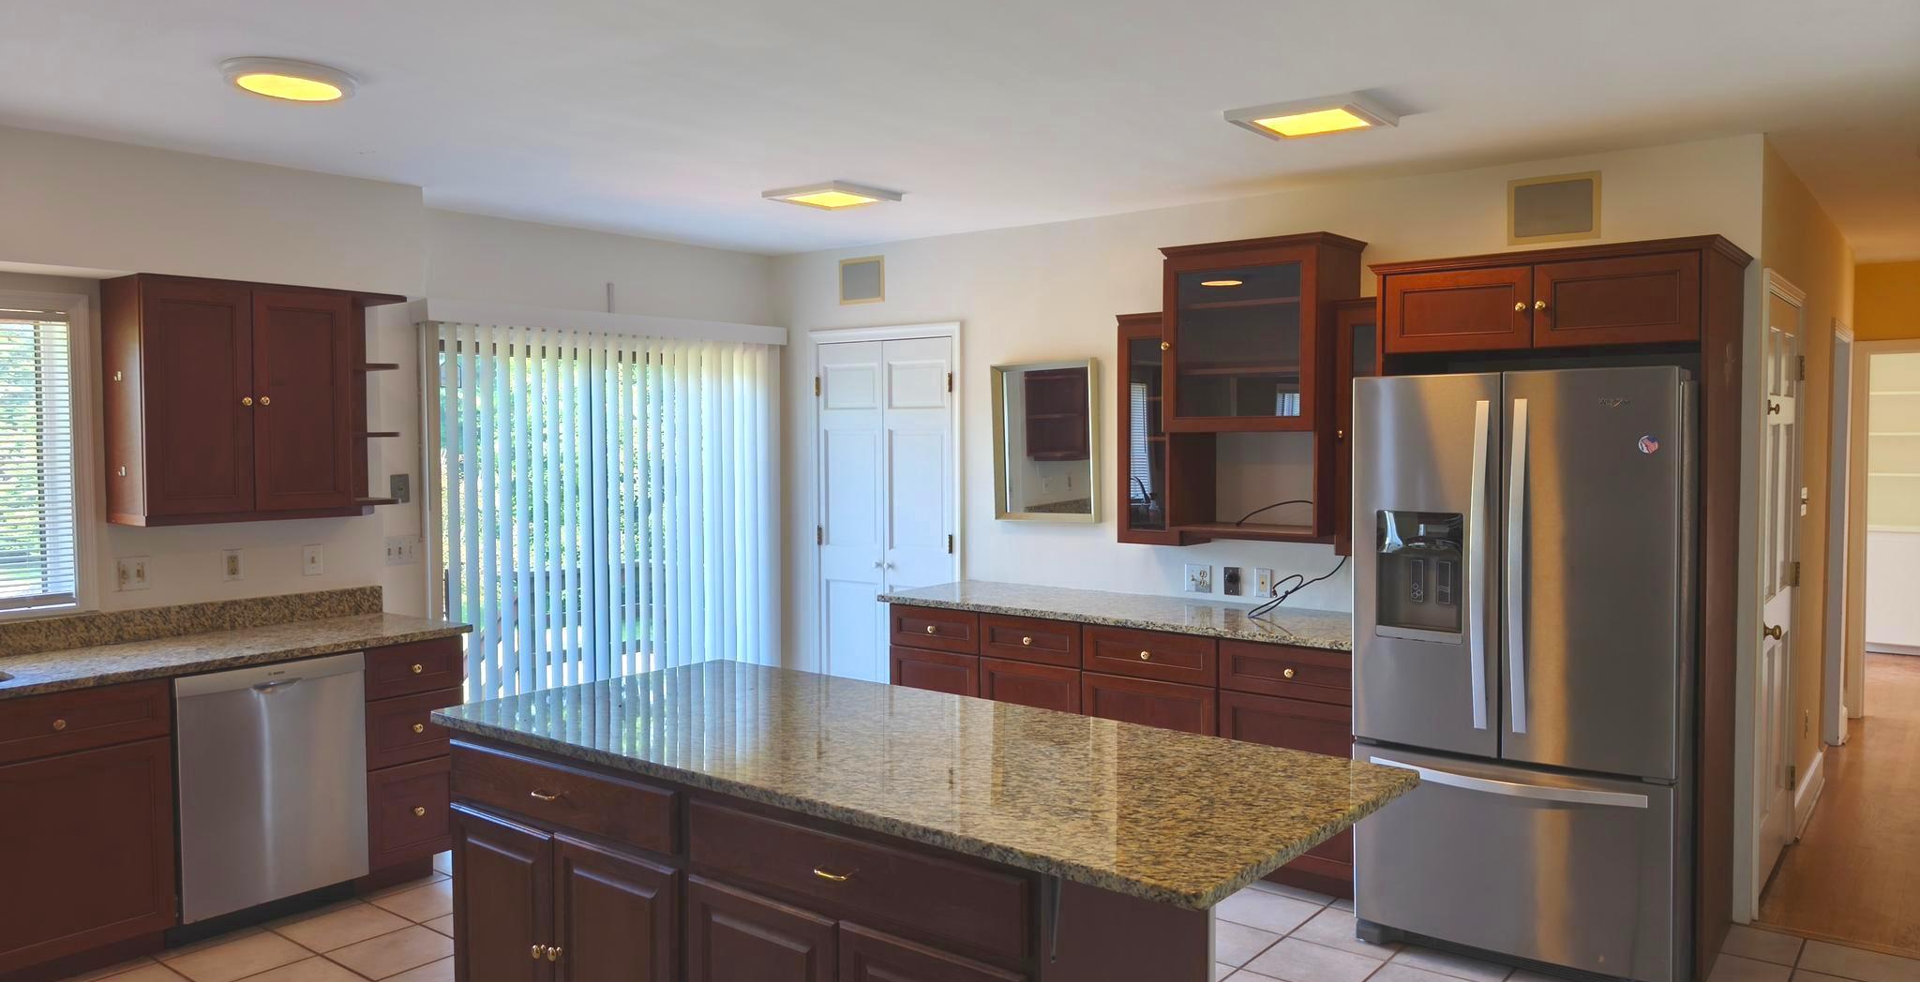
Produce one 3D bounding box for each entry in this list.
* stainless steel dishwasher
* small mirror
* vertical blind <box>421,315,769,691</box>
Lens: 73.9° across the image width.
[{"bbox_3d":[-2.416,0.943,4.284,0.600,0.786,0.590,1,3,39],"label":"stainless steel dishwasher"},{"bbox_3d":[0.394,-0.223,5.795,0.577,0.718,0.056,1,2,38],"label":"small mirror"},{"bbox_3d":[-1.605,0.276,6.082,0.121,2.034,1.935,1,2,38],"label":"vertical blind"}]

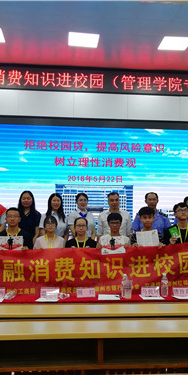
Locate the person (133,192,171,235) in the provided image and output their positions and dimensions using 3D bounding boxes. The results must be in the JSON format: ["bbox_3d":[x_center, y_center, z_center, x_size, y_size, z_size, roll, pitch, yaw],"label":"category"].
[{"bbox_3d":[0.801,0.910,5.387,0.520,1.660,0.300,1,-6,-2],"label":"person"}]

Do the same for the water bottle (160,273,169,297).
[{"bbox_3d":[0.716,0.986,3.940,0.066,0.236,0.066,1,-3,-5],"label":"water bottle"}]

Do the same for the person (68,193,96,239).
[{"bbox_3d":[-0.172,0.895,5.303,0.430,1.620,0.290,1,-6,-3],"label":"person"}]

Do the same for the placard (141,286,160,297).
[{"bbox_3d":[0.576,1.066,4.003,0.192,0.096,0.080,1,-5,-5],"label":"placard"}]

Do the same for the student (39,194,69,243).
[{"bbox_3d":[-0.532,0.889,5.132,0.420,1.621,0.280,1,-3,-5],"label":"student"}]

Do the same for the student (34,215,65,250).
[{"bbox_3d":[-0.534,1.150,4.653,0.420,1.580,0.340,1,-6,-3],"label":"student"}]

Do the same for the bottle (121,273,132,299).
[{"bbox_3d":[0.314,0.983,3.909,0.066,0.240,0.066,1,-5,-5],"label":"bottle"}]

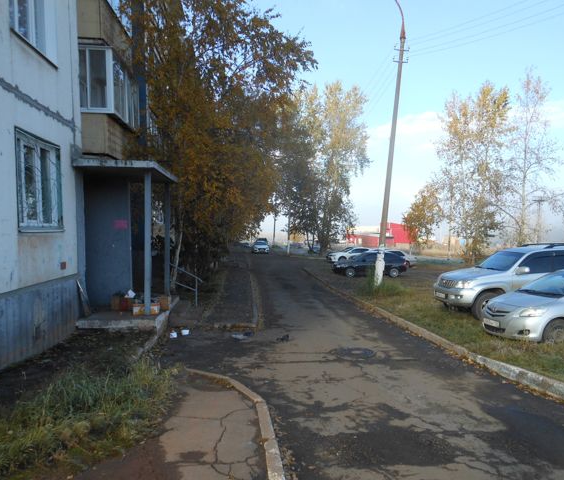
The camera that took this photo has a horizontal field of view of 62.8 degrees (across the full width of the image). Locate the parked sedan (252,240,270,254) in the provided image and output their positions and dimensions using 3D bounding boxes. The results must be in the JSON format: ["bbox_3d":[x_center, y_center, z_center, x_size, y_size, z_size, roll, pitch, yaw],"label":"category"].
[{"bbox_3d":[-2.329,0.852,52.500,1.750,1.450,4.300,0,2,-1],"label":"parked sedan"}]

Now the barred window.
[{"bbox_3d":[-3.768,-0.872,7.200,0.120,1.460,1.520,-1,2,-5],"label":"barred window"}]

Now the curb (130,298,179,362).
[{"bbox_3d":[-2.420,1.660,9.150,0.220,0.300,4.700,-1,2,-5],"label":"curb"}]

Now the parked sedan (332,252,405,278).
[{"bbox_3d":[5.304,1.468,27.700,4.400,1.470,1.700,-1,2,-10],"label":"parked sedan"}]

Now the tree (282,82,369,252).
[{"bbox_3d":[4.518,-7.373,48.000,8.500,17.300,7.500,0,2,0],"label":"tree"}]

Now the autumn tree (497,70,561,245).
[{"bbox_3d":[21.419,-6.447,40.000,5.300,16.000,5.000,0,2,0],"label":"autumn tree"}]

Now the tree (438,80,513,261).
[{"bbox_3d":[15.744,-5.550,38.000,6.000,14.500,5.500,0,2,0],"label":"tree"}]

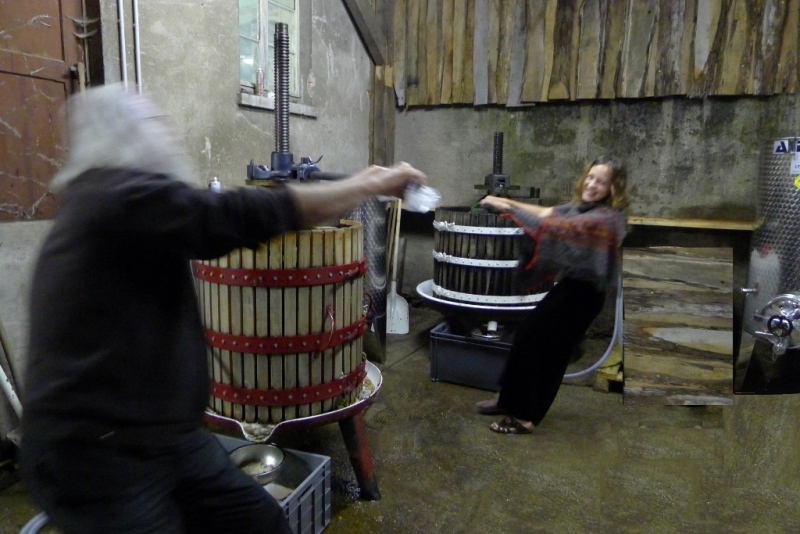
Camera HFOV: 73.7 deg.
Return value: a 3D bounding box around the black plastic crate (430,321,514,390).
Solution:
[{"bbox_3d":[0.565,0.597,3.621,0.600,0.335,0.400,5,9,25],"label":"black plastic crate"}]

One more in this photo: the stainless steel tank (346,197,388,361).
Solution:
[{"bbox_3d":[-0.401,0.086,3.923,0.620,1.240,0.620,-5,10,-36],"label":"stainless steel tank"}]

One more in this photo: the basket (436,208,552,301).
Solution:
[{"bbox_3d":[0.630,-0.095,3.552,0.820,0.540,0.820,2,8,10],"label":"basket"}]

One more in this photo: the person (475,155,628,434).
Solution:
[{"bbox_3d":[0.828,0.140,2.918,0.800,1.460,0.520,-4,10,-30],"label":"person"}]

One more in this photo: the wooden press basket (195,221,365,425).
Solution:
[{"bbox_3d":[-0.510,0.183,2.324,0.730,0.735,0.730,-1,8,-11],"label":"wooden press basket"}]

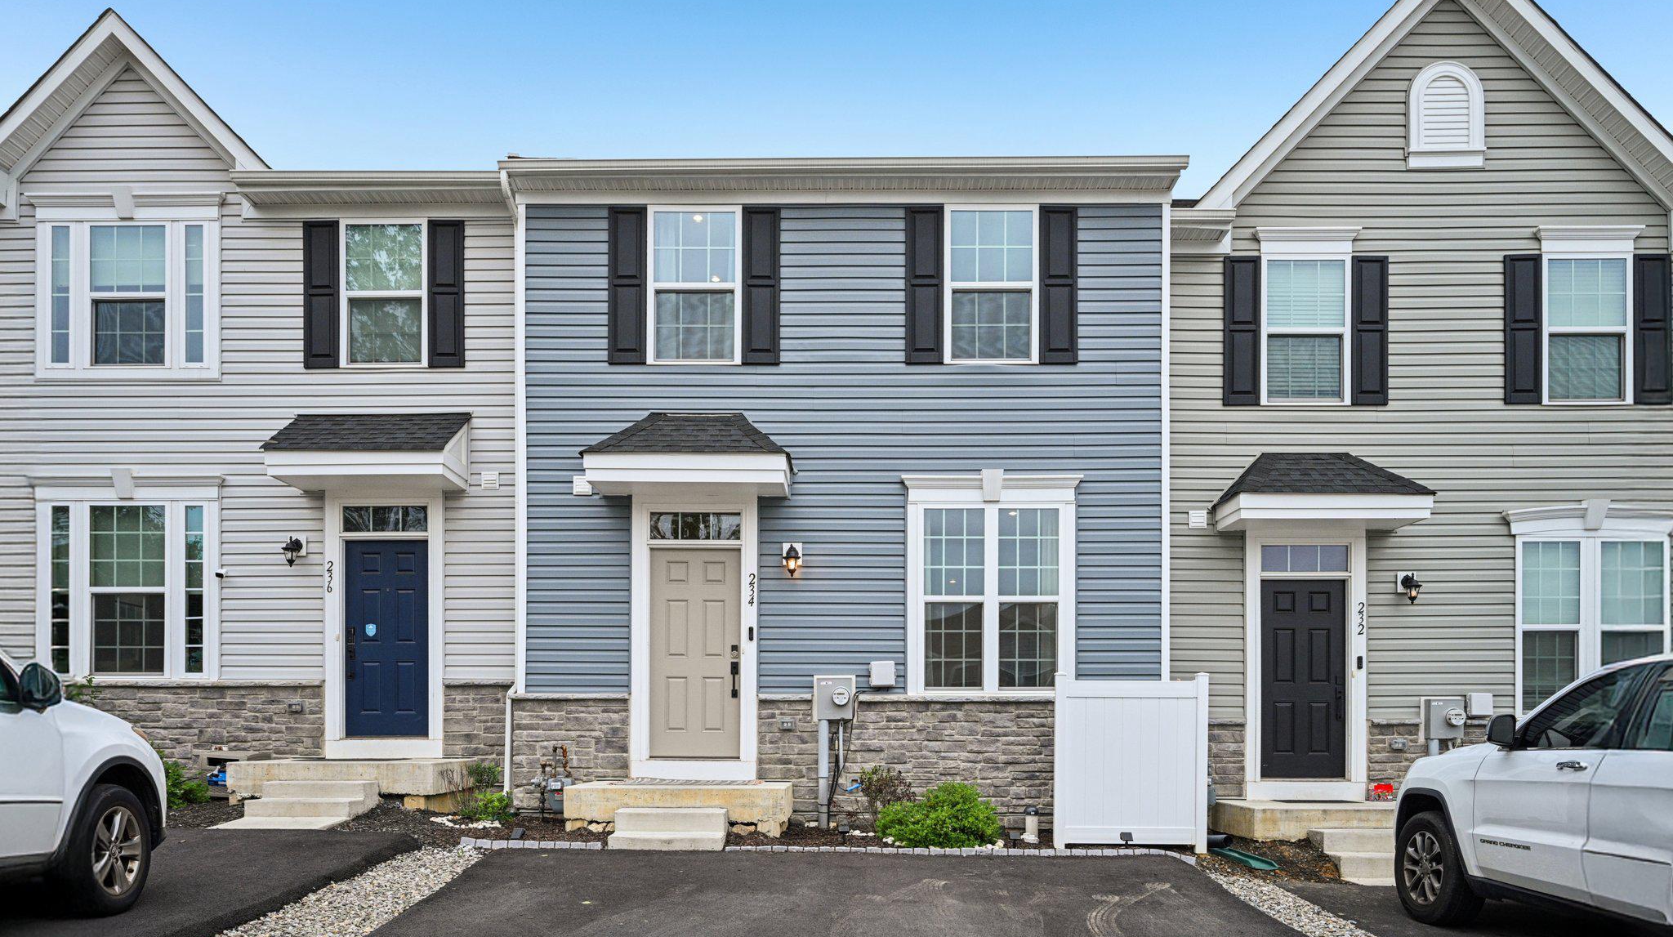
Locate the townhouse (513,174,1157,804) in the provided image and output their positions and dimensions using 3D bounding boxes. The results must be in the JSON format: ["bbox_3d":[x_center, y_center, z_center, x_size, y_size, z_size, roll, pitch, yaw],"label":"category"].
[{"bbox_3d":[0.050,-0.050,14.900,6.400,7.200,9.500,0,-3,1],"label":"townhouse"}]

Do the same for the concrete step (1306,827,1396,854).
[{"bbox_3d":[4.650,3.260,9.780,0.900,0.180,0.310,0,-5,0],"label":"concrete step"}]

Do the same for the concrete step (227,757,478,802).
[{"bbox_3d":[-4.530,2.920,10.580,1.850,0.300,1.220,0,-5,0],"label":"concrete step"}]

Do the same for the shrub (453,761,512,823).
[{"bbox_3d":[-3.190,2.915,10.050,0.490,0.530,0.460,0,-5,0],"label":"shrub"}]

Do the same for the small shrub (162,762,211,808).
[{"bbox_3d":[-6.250,2.985,10.550,0.550,0.480,0.500,0,-5,0],"label":"small shrub"}]

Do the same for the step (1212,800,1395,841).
[{"bbox_3d":[4.820,3.410,10.850,1.900,0.340,1.080,0,-3,1],"label":"step"}]

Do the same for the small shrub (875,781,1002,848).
[{"bbox_3d":[0.880,2.980,9.600,1.080,0.600,0.920,0,-3,1],"label":"small shrub"}]

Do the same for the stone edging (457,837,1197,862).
[{"bbox_3d":[-0.070,3.090,9.000,5.950,0.120,0.250,0,-3,1],"label":"stone edging"}]

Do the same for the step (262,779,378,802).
[{"bbox_3d":[-4.537,2.840,9.830,0.890,0.155,0.310,0,-5,0],"label":"step"}]

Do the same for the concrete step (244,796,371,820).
[{"bbox_3d":[-4.730,3.030,9.970,0.950,0.170,0.400,0,-3,1],"label":"concrete step"}]

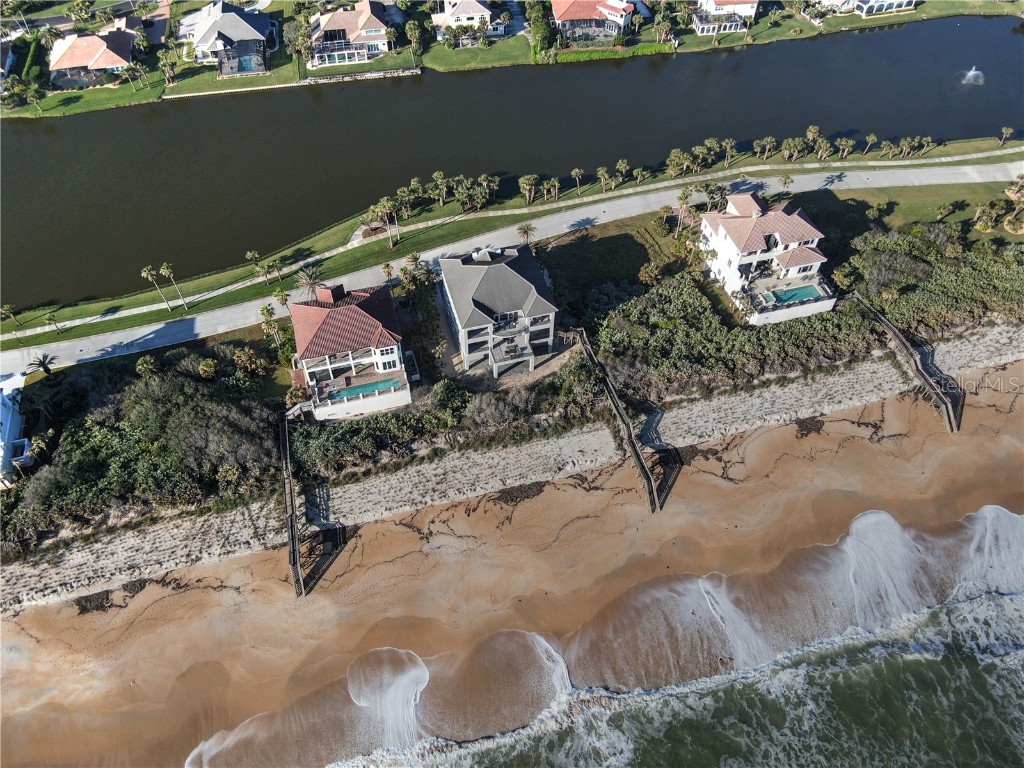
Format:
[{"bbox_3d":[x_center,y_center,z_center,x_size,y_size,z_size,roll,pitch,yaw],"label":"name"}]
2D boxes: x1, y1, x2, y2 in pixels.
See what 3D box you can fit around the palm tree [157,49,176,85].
[{"bbox_3d":[-110.100,-100.810,227.010,5.500,10.540,5.500,0,47,0],"label":"palm tree"}]

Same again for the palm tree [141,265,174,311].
[{"bbox_3d":[-74.130,-19.690,149.200,3.500,11.780,3.500,0,47,0],"label":"palm tree"}]

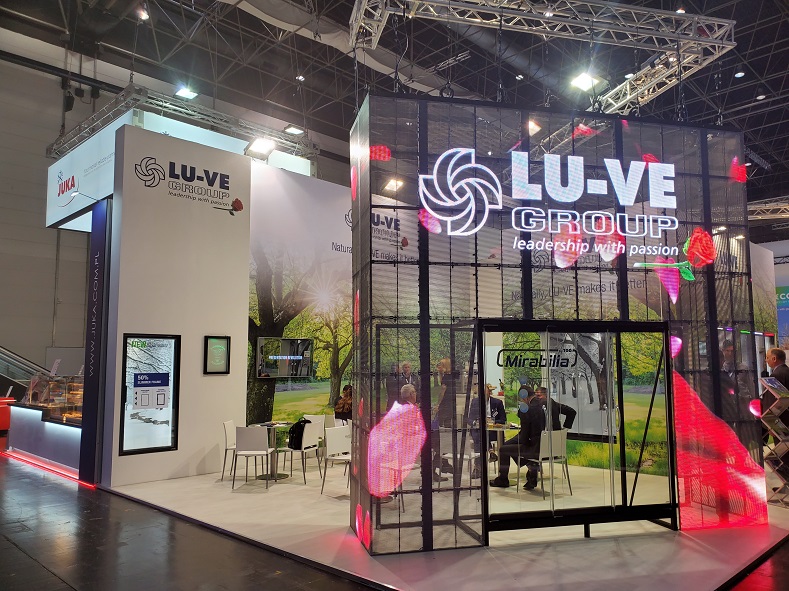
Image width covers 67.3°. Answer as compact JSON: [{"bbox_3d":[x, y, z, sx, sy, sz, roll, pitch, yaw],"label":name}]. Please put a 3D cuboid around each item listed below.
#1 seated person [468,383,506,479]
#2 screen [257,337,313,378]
[{"bbox_3d":[1.344,1.930,8.600,0.560,1.280,0.850,-1,-6,5],"label":"seated person"},{"bbox_3d":[-1.788,1.045,9.848,0.080,0.655,1.160,-5,-7,41],"label":"screen"}]

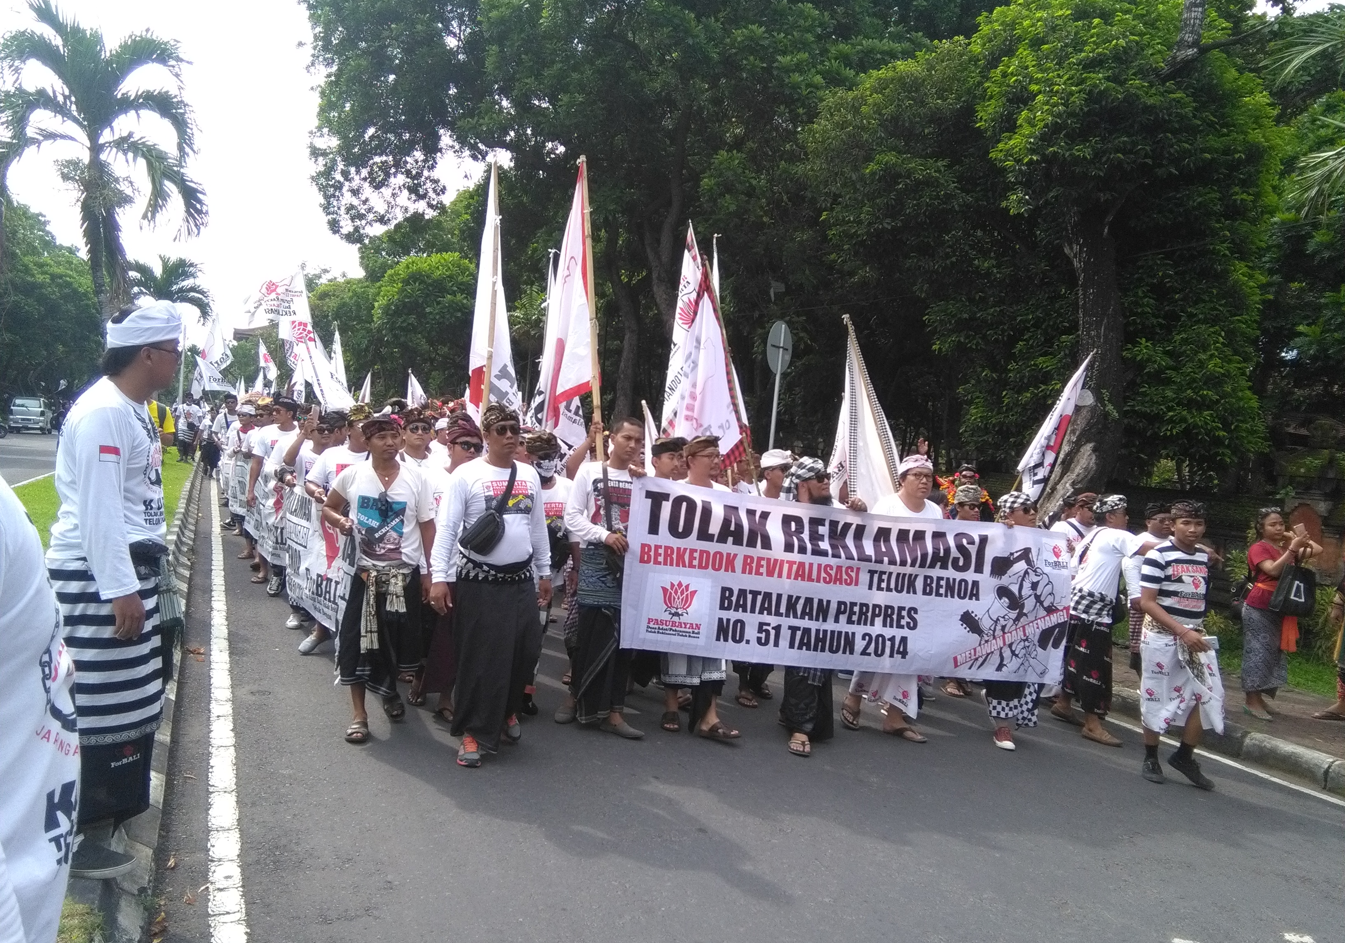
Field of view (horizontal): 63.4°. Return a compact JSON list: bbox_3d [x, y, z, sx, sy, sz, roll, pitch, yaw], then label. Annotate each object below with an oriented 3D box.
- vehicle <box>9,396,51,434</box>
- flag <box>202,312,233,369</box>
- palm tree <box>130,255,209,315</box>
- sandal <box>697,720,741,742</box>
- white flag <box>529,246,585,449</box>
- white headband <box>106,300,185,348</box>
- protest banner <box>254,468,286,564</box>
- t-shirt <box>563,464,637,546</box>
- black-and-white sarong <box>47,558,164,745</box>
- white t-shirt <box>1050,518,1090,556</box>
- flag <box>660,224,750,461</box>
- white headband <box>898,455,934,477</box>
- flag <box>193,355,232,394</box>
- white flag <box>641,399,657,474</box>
[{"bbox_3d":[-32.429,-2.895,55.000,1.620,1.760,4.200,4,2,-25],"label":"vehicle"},{"bbox_3d":[-10.048,-2.886,24.000,0.660,1.250,0.350,5,2,-14],"label":"flag"},{"bbox_3d":[-16.950,-4.120,36.000,3.000,6.200,3.000,5,2,-25],"label":"palm tree"},{"bbox_3d":[0.270,1.499,6.270,0.265,0.090,0.105,6,2,19],"label":"sandal"},{"bbox_3d":[-0.854,-0.877,8.000,0.420,1.520,0.270,4,2,-15],"label":"white flag"},{"bbox_3d":[-1.624,-0.451,3.350,0.235,0.150,0.195,2,2,-21],"label":"white headband"},{"bbox_3d":[-3.620,0.402,9.800,0.150,0.850,2.000,5,2,-28],"label":"protest banner"},{"bbox_3d":[-0.395,0.190,6.250,0.460,0.530,0.310,3,3,-33],"label":"t-shirt"},{"bbox_3d":[-1.664,0.527,3.200,0.350,0.570,0.410,5,2,-23],"label":"black-and-white sarong"},{"bbox_3d":[2.874,0.643,7.700,0.480,0.670,0.290,5,2,-12],"label":"white t-shirt"},{"bbox_3d":[0.221,-0.895,7.500,0.620,1.600,0.350,-1,2,-6],"label":"flag"},{"bbox_3d":[1.532,-0.036,6.850,0.200,0.135,0.220,5,2,-27],"label":"white headband"},{"bbox_3d":[-8.642,-1.812,20.500,0.780,0.740,0.300,5,2,-25],"label":"flag"},{"bbox_3d":[-0.154,-0.211,7.400,0.200,0.650,0.180,4,2,-23],"label":"white flag"}]

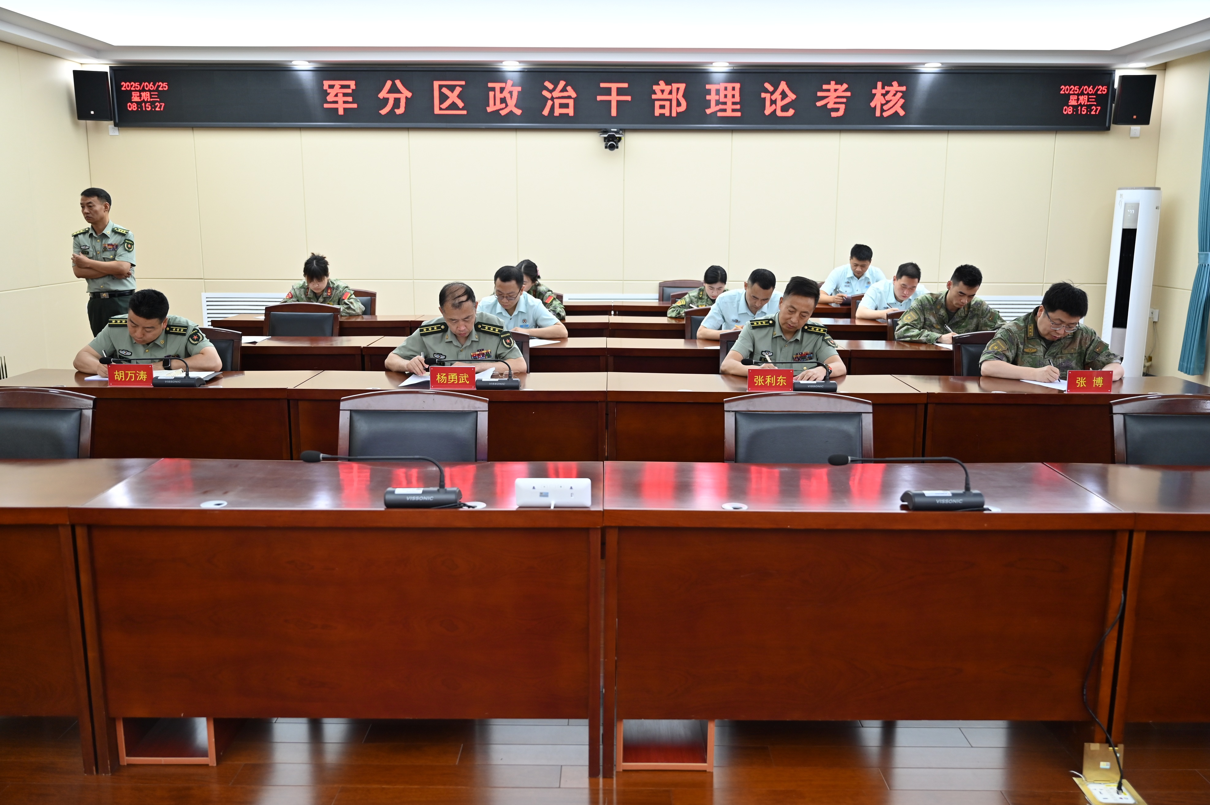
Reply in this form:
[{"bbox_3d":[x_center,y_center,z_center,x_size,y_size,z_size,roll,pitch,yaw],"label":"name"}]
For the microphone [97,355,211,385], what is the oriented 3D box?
[{"bbox_3d":[-2.019,-0.143,4.503,0.430,0.130,0.130,0,11,1],"label":"microphone"}]

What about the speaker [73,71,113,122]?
[{"bbox_3d":[-4.549,-2.721,8.945,0.270,0.420,0.250,-4,15,-21],"label":"speaker"}]

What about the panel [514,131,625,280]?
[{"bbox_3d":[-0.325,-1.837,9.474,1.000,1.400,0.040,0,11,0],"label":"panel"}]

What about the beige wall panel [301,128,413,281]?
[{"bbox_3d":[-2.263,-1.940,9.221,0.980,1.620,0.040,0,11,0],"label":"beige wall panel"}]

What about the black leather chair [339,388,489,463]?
[{"bbox_3d":[-0.634,0.475,3.174,0.500,0.955,0.580,0,11,0],"label":"black leather chair"}]

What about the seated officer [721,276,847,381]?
[{"bbox_3d":[0.868,0.001,5.009,0.630,1.230,0.780,1,11,5],"label":"seated officer"}]

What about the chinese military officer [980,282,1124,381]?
[{"bbox_3d":[2.134,0.013,4.918,0.640,1.220,0.740,0,11,1],"label":"chinese military officer"}]

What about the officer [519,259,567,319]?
[{"bbox_3d":[-0.571,-0.510,7.843,0.580,1.160,0.750,1,11,5],"label":"officer"}]

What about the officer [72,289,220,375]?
[{"bbox_3d":[-2.212,0.027,4.952,0.710,1.160,0.720,0,11,0],"label":"officer"}]

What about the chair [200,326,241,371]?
[{"bbox_3d":[-2.093,0.124,4.991,0.500,0.955,0.580,0,11,0],"label":"chair"}]

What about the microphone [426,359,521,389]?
[{"bbox_3d":[-0.578,-0.122,4.446,0.410,0.135,0.110,0,11,0],"label":"microphone"}]

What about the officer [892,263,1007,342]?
[{"bbox_3d":[2.148,-0.253,6.262,0.640,1.240,0.740,0,11,1],"label":"officer"}]

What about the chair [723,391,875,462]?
[{"bbox_3d":[0.655,0.476,3.257,0.520,0.950,0.590,0,11,0],"label":"chair"}]

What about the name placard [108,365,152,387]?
[{"bbox_3d":[-2.092,-0.120,4.462,0.200,0.094,0.050,0,11,1],"label":"name placard"}]

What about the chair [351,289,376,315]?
[{"bbox_3d":[-1.981,-0.354,7.526,0.500,0.955,0.580,0,11,0],"label":"chair"}]

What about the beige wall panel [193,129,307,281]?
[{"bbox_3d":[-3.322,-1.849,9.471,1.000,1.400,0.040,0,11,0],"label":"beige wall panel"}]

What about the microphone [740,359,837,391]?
[{"bbox_3d":[0.806,-0.124,4.478,0.430,0.130,0.130,0,11,1],"label":"microphone"}]

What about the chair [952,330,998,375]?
[{"bbox_3d":[2.054,0.126,5.072,0.530,0.940,0.580,0,11,1],"label":"chair"}]

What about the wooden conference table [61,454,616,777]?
[{"bbox_3d":[-0.708,0.602,2.972,1.410,0.760,0.510,0,11,1],"label":"wooden conference table"}]

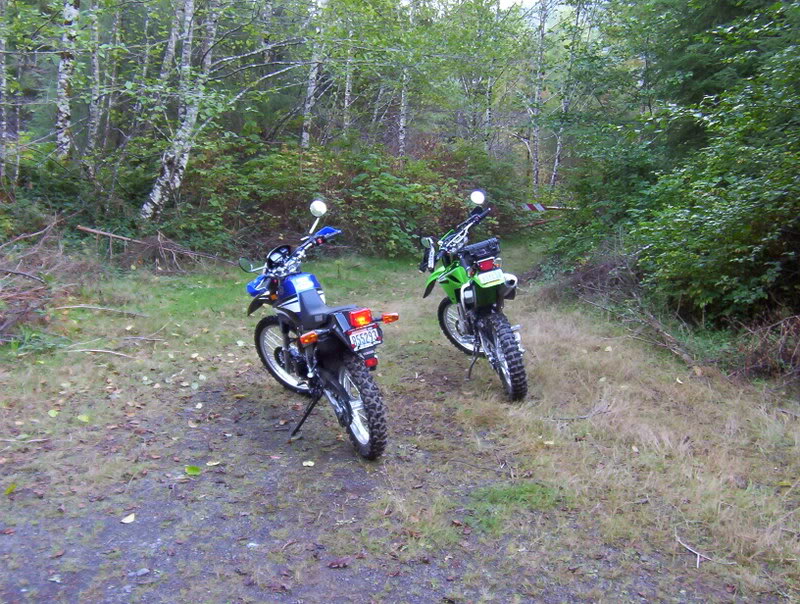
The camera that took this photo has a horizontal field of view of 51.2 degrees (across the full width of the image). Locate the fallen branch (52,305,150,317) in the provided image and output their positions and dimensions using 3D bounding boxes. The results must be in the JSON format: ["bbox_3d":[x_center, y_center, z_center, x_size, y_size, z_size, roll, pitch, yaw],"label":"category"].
[{"bbox_3d":[-3.474,0.083,9.757,1.311,0.099,0.158,3,10,17],"label":"fallen branch"}]

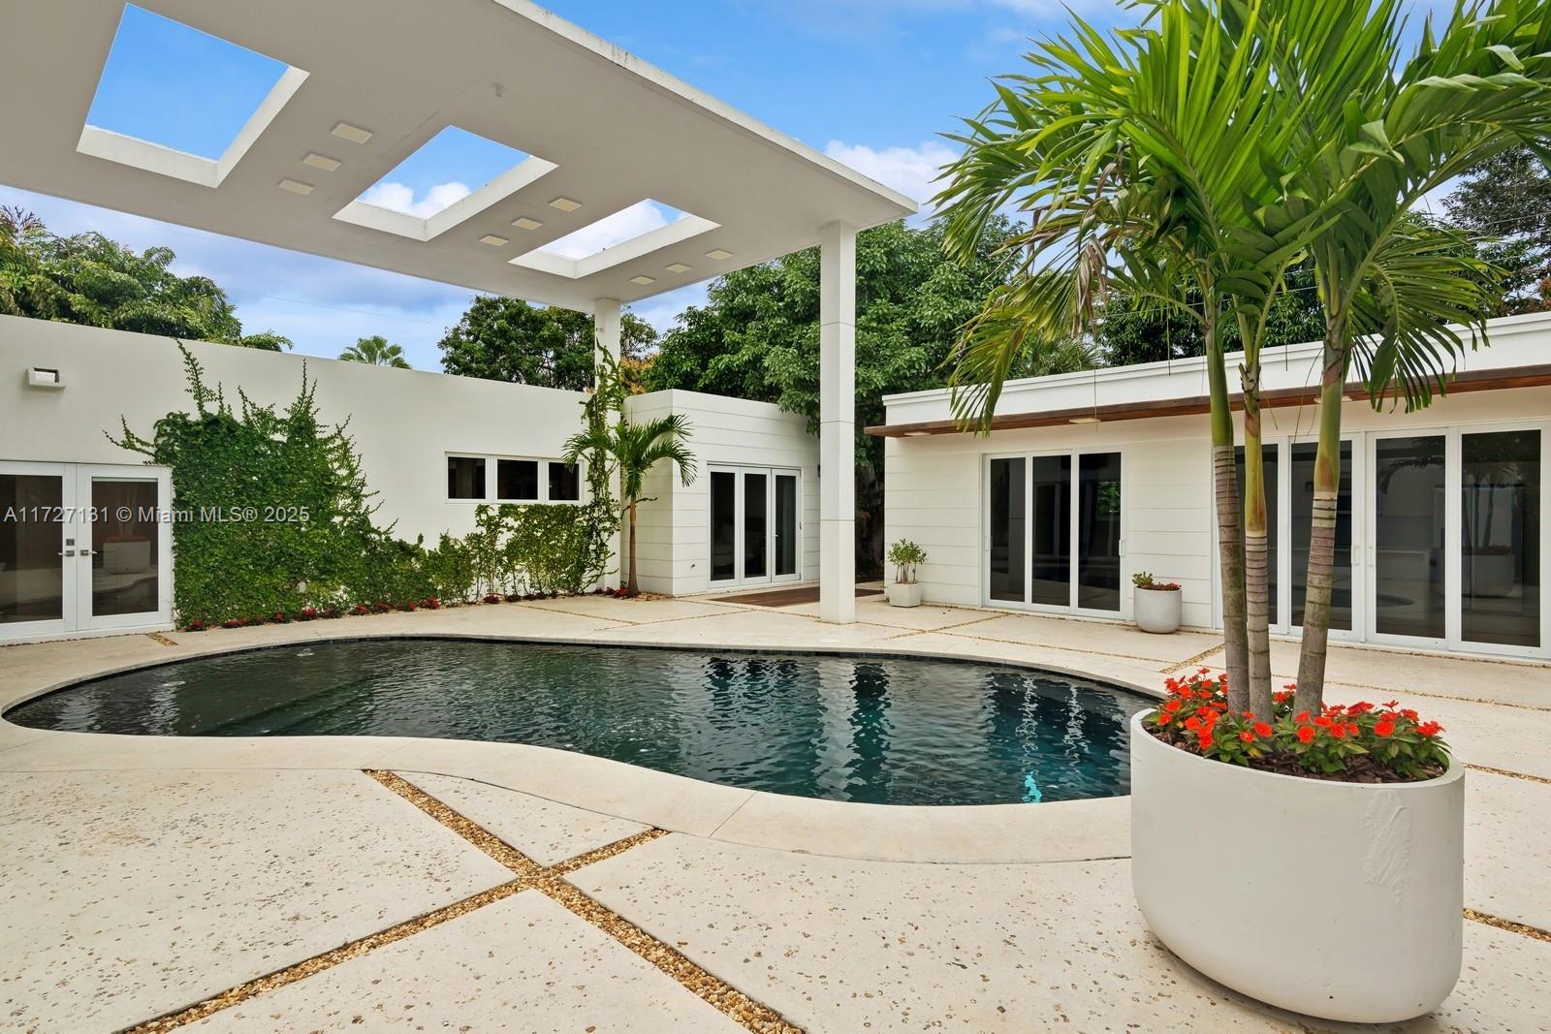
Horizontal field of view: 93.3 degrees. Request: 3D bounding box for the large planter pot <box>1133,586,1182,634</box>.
[{"bbox_3d":[4.943,1.200,9.435,0.610,0.530,0.610,1,1,41],"label":"large planter pot"}]

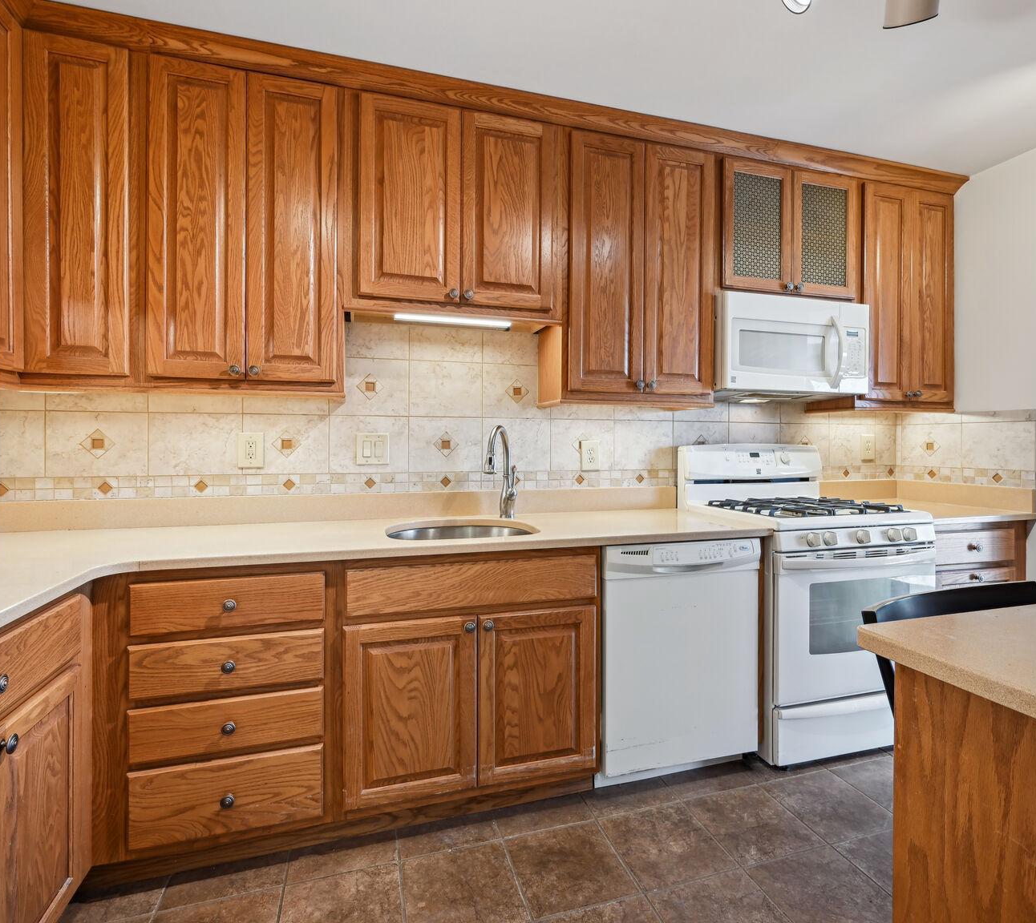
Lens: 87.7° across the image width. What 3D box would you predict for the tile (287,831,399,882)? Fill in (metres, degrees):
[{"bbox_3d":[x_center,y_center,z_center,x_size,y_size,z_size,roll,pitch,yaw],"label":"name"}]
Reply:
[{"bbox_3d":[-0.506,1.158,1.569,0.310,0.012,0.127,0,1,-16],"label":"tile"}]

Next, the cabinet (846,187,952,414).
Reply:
[{"bbox_3d":[1.804,-0.773,2.689,0.618,1.063,0.315,0,0,-16],"label":"cabinet"}]

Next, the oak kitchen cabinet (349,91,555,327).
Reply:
[{"bbox_3d":[-0.254,-0.914,2.093,0.798,0.760,0.315,0,0,-16],"label":"oak kitchen cabinet"}]

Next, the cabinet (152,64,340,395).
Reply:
[{"bbox_3d":[-0.907,-0.746,1.882,0.581,1.034,0.316,0,1,-16],"label":"cabinet"}]

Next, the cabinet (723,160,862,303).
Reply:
[{"bbox_3d":[1.162,-1.000,2.487,0.745,0.543,0.316,0,1,-16],"label":"cabinet"}]

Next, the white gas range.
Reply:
[{"bbox_3d":[1.197,0.536,2.308,0.754,1.198,0.686,0,1,-16],"label":"white gas range"}]

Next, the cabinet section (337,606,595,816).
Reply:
[{"bbox_3d":[-0.206,0.726,1.927,0.782,0.531,0.600,0,1,-17],"label":"cabinet section"}]

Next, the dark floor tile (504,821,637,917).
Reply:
[{"bbox_3d":[0.144,1.136,1.515,0.302,0.010,0.302,0,0,-16],"label":"dark floor tile"}]

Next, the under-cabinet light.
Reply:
[{"bbox_3d":[-0.240,-0.533,2.031,0.449,0.032,0.085,0,1,-16],"label":"under-cabinet light"}]

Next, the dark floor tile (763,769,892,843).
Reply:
[{"bbox_3d":[1.026,1.131,1.770,0.302,0.010,0.302,0,0,-16],"label":"dark floor tile"}]

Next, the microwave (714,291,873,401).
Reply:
[{"bbox_3d":[1.172,-0.499,2.470,0.754,0.406,0.385,0,0,-16],"label":"microwave"}]

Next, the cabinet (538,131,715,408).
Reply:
[{"bbox_3d":[0.462,-0.752,2.285,0.691,1.042,0.316,0,1,-16],"label":"cabinet"}]

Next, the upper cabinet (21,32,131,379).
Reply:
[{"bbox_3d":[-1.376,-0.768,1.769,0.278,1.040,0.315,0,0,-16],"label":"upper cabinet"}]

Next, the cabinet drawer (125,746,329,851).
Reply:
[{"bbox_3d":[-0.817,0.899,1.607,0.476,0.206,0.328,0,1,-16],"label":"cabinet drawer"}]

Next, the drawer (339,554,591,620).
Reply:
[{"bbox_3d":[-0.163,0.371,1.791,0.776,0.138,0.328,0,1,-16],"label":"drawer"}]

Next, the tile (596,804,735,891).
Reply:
[{"bbox_3d":[0.438,1.135,1.600,0.302,0.010,0.302,0,0,-16],"label":"tile"}]

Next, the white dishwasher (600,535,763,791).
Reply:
[{"bbox_3d":[0.487,0.700,2.107,0.601,0.856,0.605,0,0,-16],"label":"white dishwasher"}]

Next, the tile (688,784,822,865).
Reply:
[{"bbox_3d":[0.746,1.152,1.718,0.305,0.012,0.306,0,1,-16],"label":"tile"}]

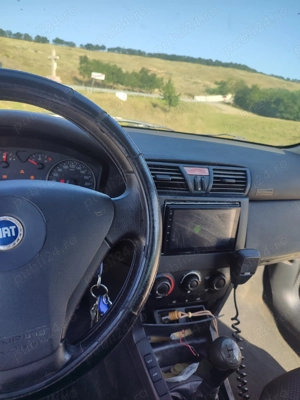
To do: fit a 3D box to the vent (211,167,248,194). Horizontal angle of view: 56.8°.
[{"bbox_3d":[0.175,-0.045,0.638,0.097,0.059,0.035,1,7,-17],"label":"vent"}]

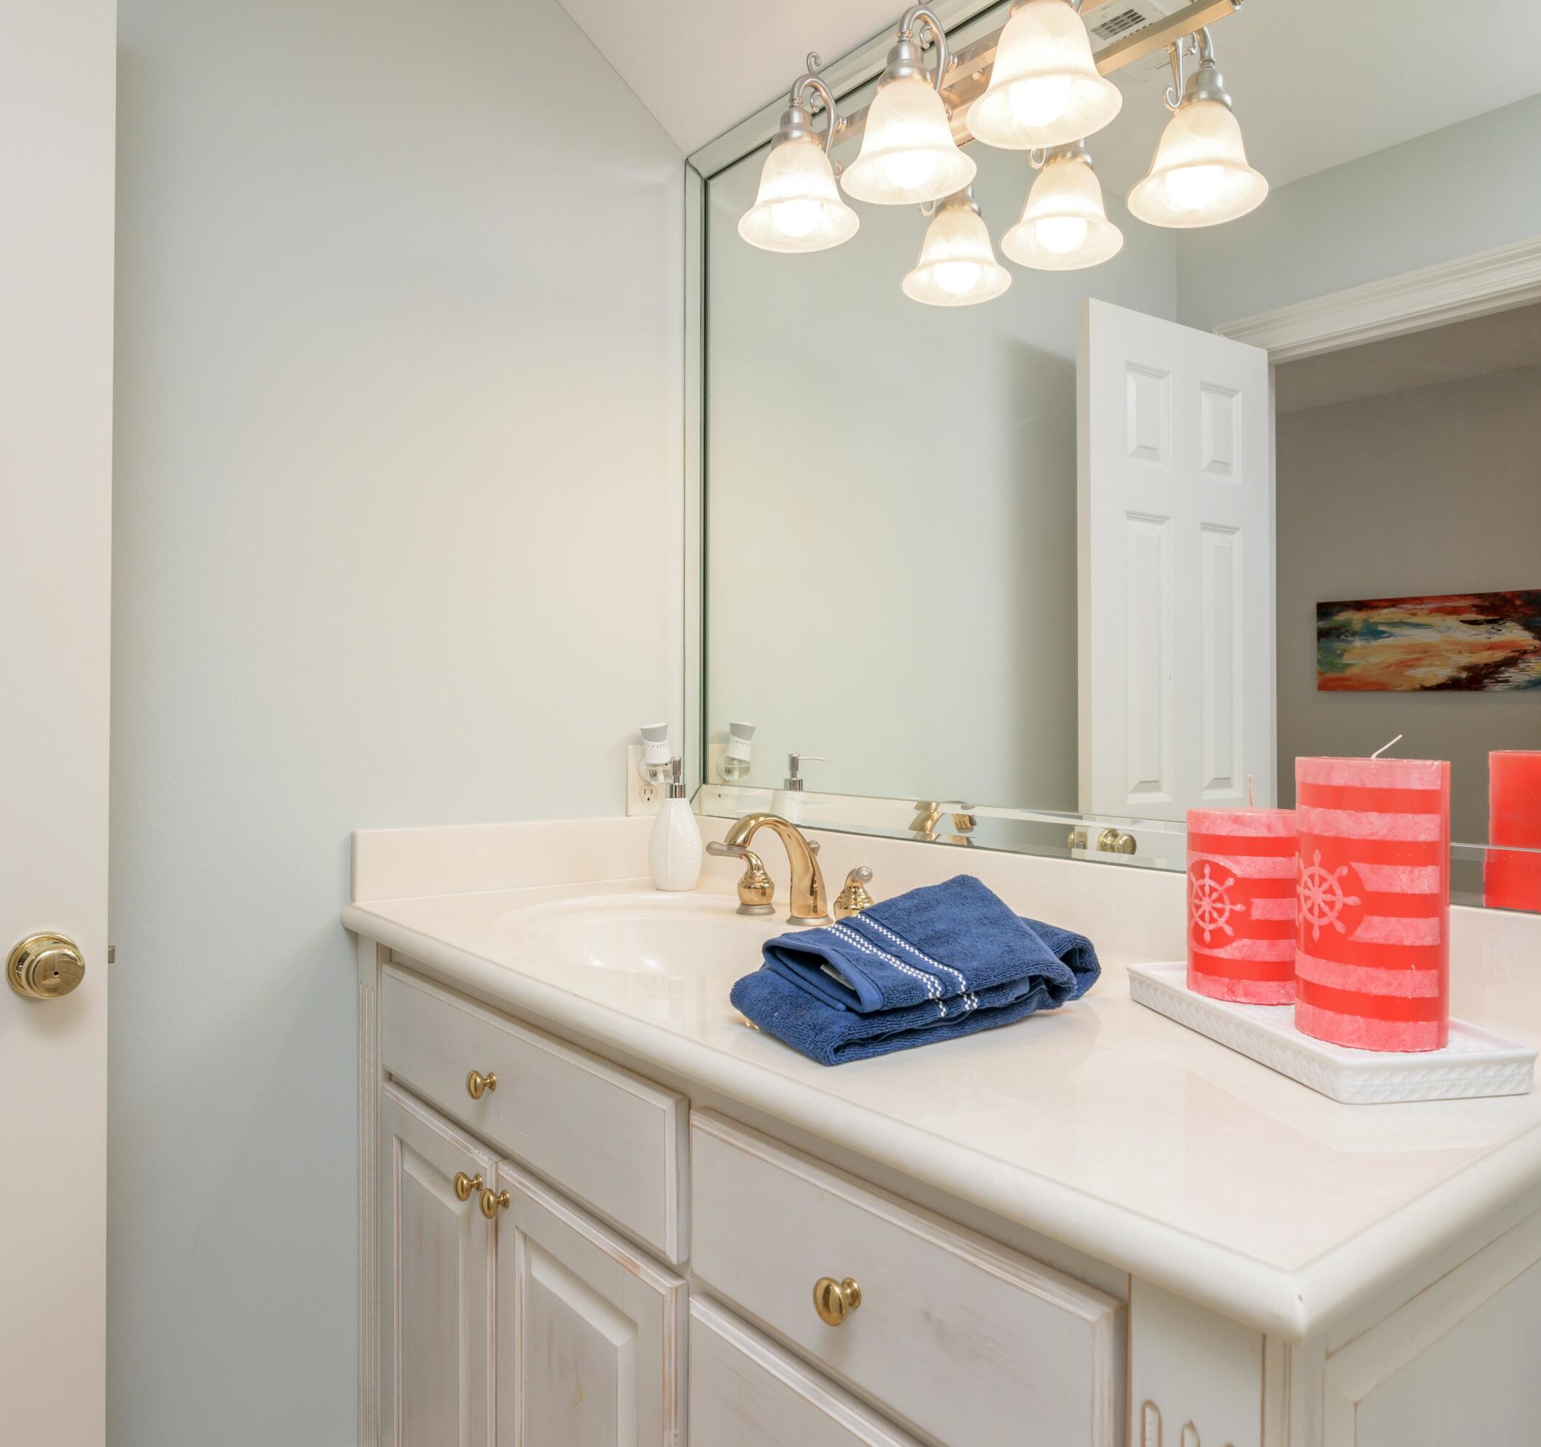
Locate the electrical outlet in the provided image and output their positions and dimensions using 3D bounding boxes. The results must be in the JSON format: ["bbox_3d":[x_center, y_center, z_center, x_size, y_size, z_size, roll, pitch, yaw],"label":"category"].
[{"bbox_3d":[-0.197,0.093,1.765,0.072,0.116,0.010,0,0,-38],"label":"electrical outlet"}]

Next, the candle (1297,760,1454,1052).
[{"bbox_3d":[0.449,0.130,0.818,0.104,0.205,0.104,0,0,-13],"label":"candle"}]

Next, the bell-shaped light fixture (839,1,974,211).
[{"bbox_3d":[0.161,-0.721,1.230,0.165,0.208,0.152,0,0,0],"label":"bell-shaped light fixture"}]

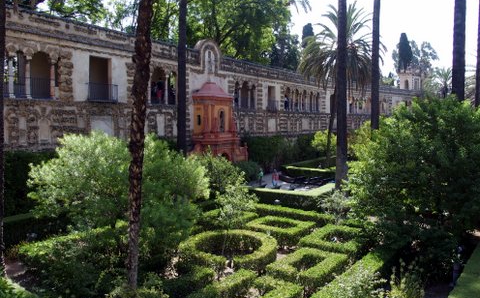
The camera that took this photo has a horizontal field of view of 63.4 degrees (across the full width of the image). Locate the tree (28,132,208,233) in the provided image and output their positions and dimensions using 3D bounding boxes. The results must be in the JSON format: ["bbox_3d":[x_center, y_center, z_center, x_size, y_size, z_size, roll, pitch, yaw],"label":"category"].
[{"bbox_3d":[-6.364,1.800,20.173,8.700,5.310,7.300,-1,4,-17],"label":"tree"}]

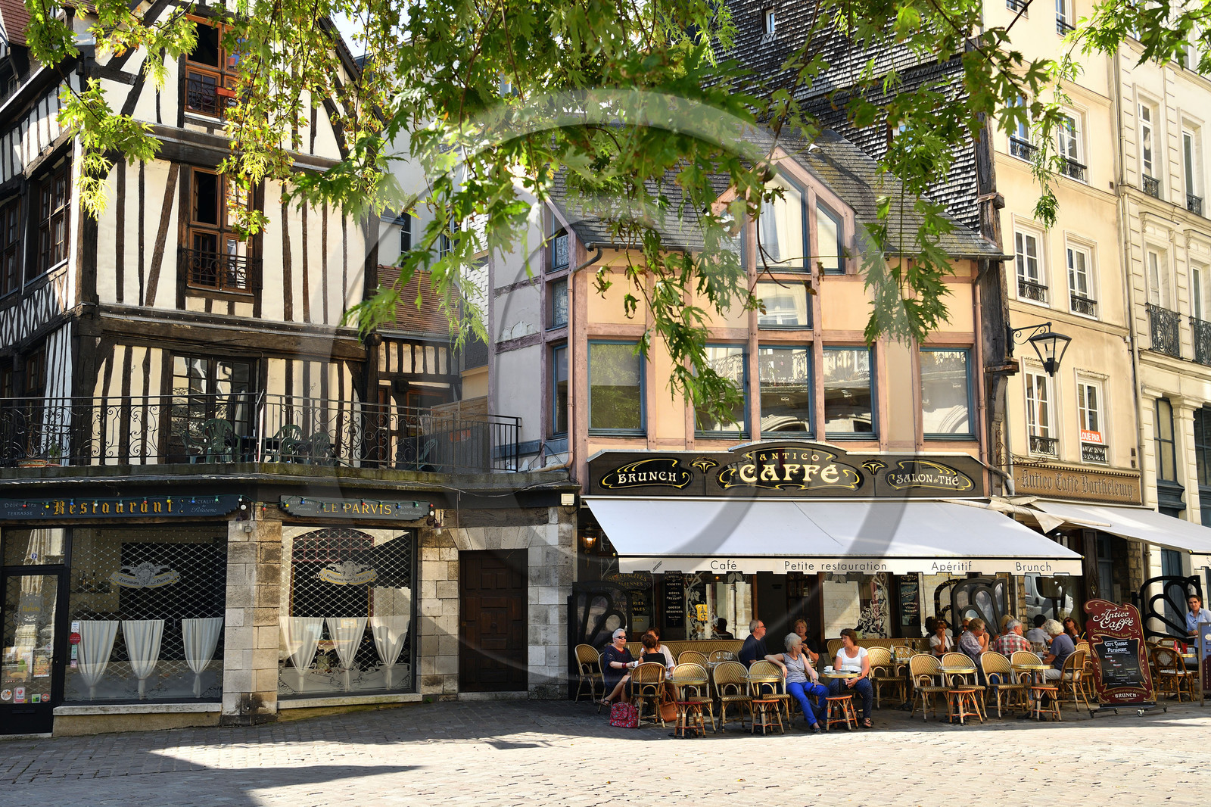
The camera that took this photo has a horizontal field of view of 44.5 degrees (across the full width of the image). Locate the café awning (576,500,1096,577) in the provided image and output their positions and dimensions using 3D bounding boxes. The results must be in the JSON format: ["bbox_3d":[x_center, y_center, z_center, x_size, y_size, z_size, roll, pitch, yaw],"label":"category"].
[{"bbox_3d":[3.251,1.943,22.174,6.749,1.282,3.170,1,-8,-10],"label":"café awning"}]

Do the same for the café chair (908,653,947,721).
[{"bbox_3d":[4.505,3.928,20.539,0.450,0.880,0.530,2,-9,-14],"label":"café chair"}]

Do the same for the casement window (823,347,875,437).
[{"bbox_3d":[4.176,-0.204,25.291,0.900,1.570,0.130,1,-8,-10],"label":"casement window"}]

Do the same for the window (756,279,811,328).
[{"bbox_3d":[2.825,-1.585,23.623,0.920,0.772,0.100,1,-9,-9],"label":"window"}]

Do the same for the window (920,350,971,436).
[{"bbox_3d":[5.493,-0.160,23.831,0.913,1.466,0.100,1,-9,-9],"label":"window"}]

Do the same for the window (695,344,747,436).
[{"bbox_3d":[1.810,-0.204,23.253,0.861,1.453,0.100,1,-9,-9],"label":"window"}]

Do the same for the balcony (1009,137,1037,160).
[{"bbox_3d":[7.702,-4.637,27.196,0.900,0.320,0.070,7,-11,-43],"label":"balcony"}]

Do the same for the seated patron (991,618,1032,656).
[{"bbox_3d":[5.860,3.762,21.276,0.560,1.330,0.750,-3,-8,15],"label":"seated patron"}]

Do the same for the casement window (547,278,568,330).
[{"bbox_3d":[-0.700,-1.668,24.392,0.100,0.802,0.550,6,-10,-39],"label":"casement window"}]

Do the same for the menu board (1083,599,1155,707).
[{"bbox_3d":[7.413,3.585,21.292,0.860,1.530,0.120,-13,-14,36],"label":"menu board"}]

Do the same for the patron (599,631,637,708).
[{"bbox_3d":[0.208,3.863,21.578,0.680,1.200,0.500,-7,-10,40],"label":"patron"}]

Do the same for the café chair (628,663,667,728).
[{"bbox_3d":[0.600,3.946,20.154,0.465,0.880,0.540,2,-8,-17],"label":"café chair"}]

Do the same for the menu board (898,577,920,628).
[{"bbox_3d":[4.902,3.133,23.869,0.322,0.936,0.040,1,-8,-7],"label":"menu board"}]

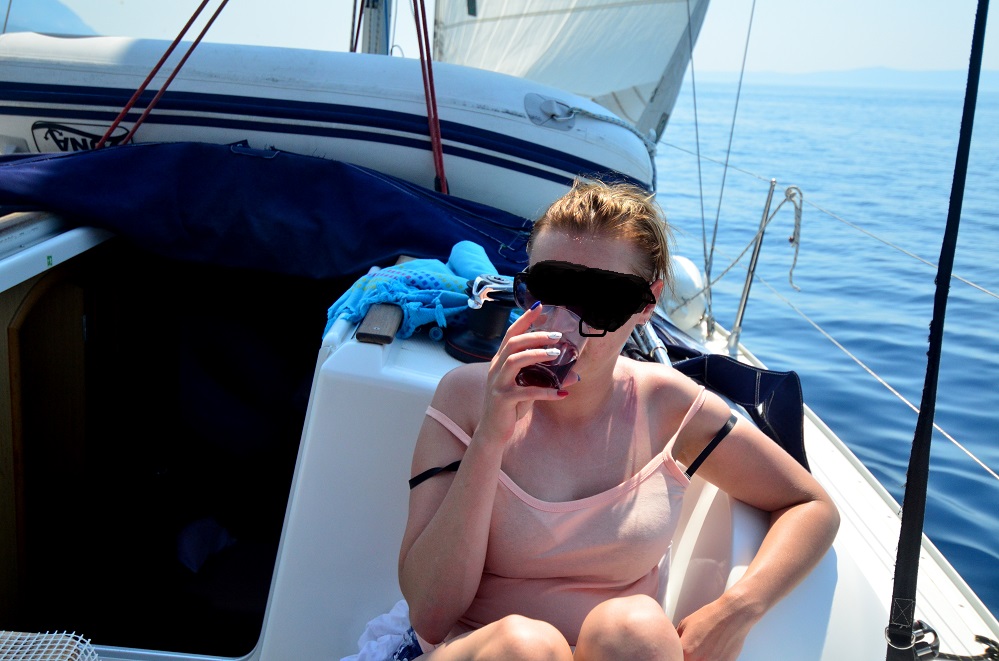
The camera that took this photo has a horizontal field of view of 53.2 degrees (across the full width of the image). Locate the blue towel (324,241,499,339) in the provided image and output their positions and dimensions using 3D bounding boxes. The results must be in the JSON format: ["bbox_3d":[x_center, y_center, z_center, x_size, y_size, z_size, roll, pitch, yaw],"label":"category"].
[{"bbox_3d":[-0.137,-0.072,1.760,0.330,0.155,0.270,2,14,0],"label":"blue towel"}]

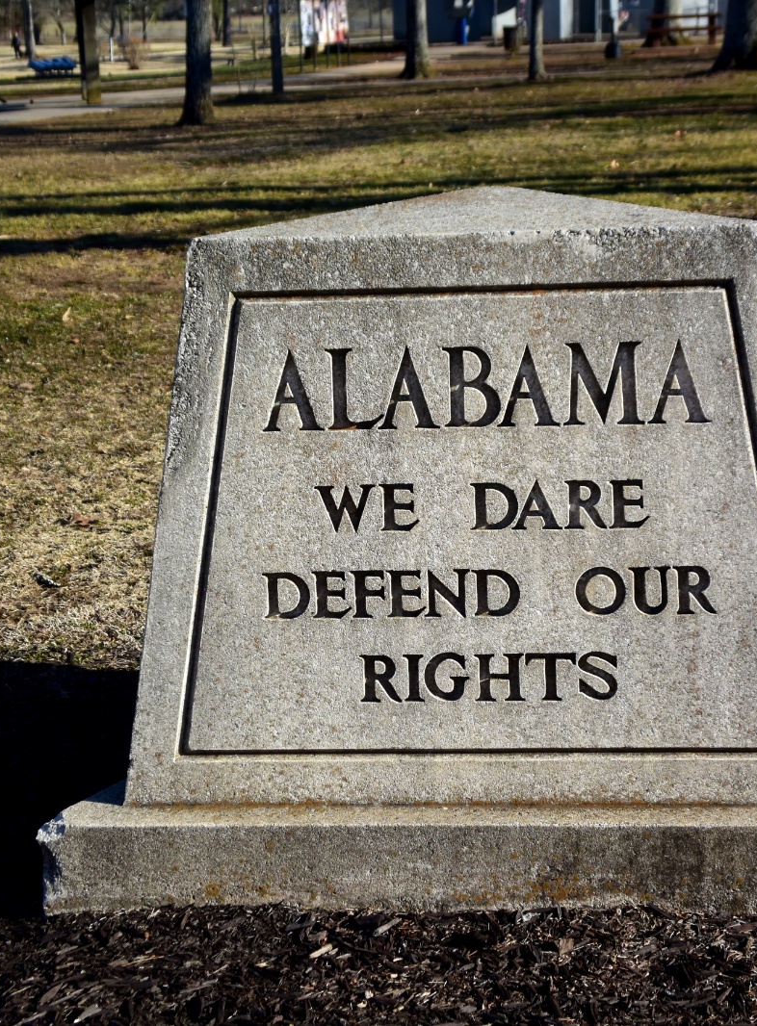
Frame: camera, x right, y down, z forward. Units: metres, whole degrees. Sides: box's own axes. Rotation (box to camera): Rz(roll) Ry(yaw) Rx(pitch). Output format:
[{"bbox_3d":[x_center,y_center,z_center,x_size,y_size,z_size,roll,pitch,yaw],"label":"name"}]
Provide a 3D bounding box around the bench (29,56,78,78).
[{"bbox_3d":[-12.122,-16.647,75.000,1.750,0.800,0.650,-10,16,-28],"label":"bench"}]

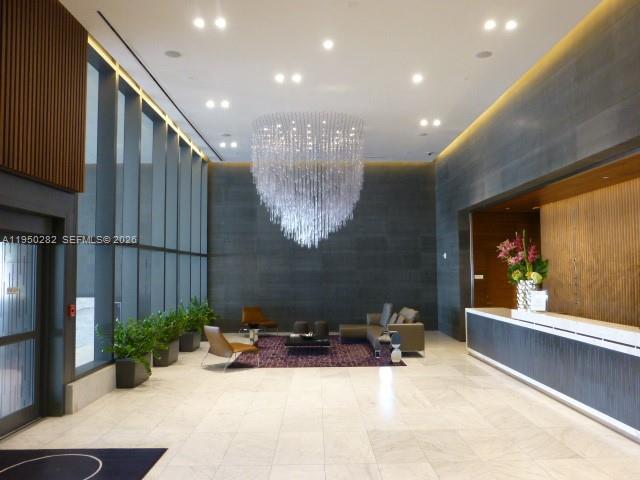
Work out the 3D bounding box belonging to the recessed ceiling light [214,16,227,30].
[{"bbox_3d":[-1.178,-2.557,5.908,0.140,0.050,0.140,0,-3,-1],"label":"recessed ceiling light"}]

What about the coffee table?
[{"bbox_3d":[-0.243,2.129,10.094,0.900,0.280,1.000,0,-3,-1],"label":"coffee table"}]

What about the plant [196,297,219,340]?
[{"bbox_3d":[-2.708,1.884,11.911,0.580,0.980,0.850,0,-3,-1],"label":"plant"}]

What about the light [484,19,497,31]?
[{"bbox_3d":[2.026,-2.555,5.933,0.140,0.050,0.140,0,-3,-1],"label":"light"}]

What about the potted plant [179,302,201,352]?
[{"bbox_3d":[-2.754,1.797,10.413,0.580,0.980,0.850,0,-3,-1],"label":"potted plant"}]

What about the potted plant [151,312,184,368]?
[{"bbox_3d":[-2.753,1.714,8.896,0.580,0.970,0.850,0,-3,-1],"label":"potted plant"}]

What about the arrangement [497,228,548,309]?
[{"bbox_3d":[3.320,0.505,8.184,0.750,1.325,0.800,0,-3,-1],"label":"arrangement"}]

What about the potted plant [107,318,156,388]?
[{"bbox_3d":[-2.782,1.625,7.368,0.580,0.970,0.850,0,-3,-1],"label":"potted plant"}]

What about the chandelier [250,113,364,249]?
[{"bbox_3d":[-0.239,-1.076,10.354,2.329,2.481,2.329,0,-3,-1],"label":"chandelier"}]

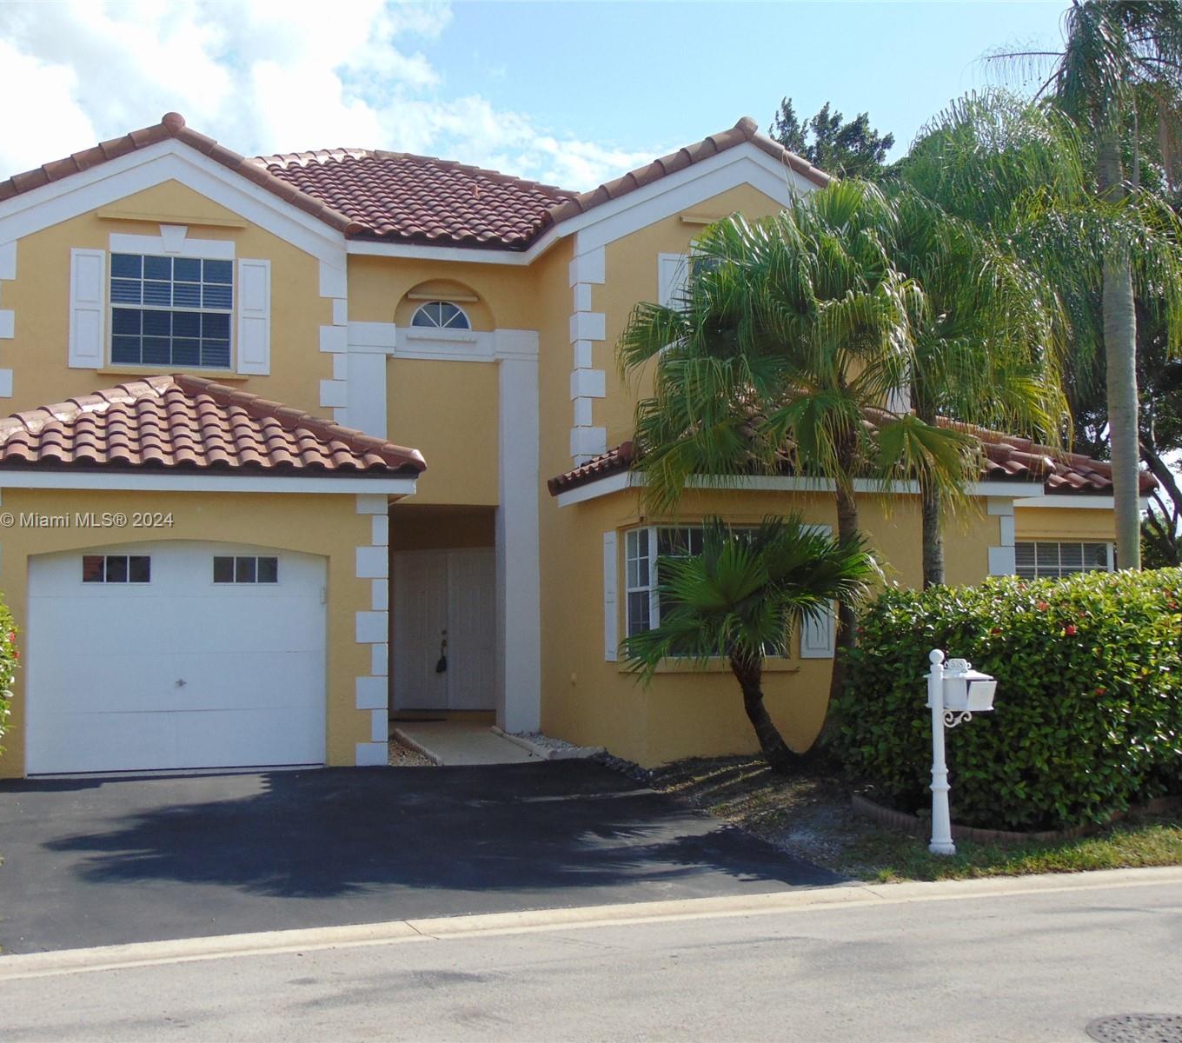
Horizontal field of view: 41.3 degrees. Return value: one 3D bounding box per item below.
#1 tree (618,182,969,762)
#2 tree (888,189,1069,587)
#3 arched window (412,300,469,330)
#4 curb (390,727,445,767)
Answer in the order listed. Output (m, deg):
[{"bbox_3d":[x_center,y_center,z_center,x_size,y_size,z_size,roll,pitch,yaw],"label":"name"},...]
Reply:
[{"bbox_3d":[1.829,-0.444,14.119,3.050,5.260,2.800,0,-4,0],"label":"tree"},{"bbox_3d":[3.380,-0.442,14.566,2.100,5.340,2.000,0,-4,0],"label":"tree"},{"bbox_3d":[-1.799,-2.479,18.868,0.740,0.370,0.100,1,-4,-18],"label":"arched window"},{"bbox_3d":[-1.860,2.415,16.709,0.140,0.200,2.500,1,-4,-18],"label":"curb"}]

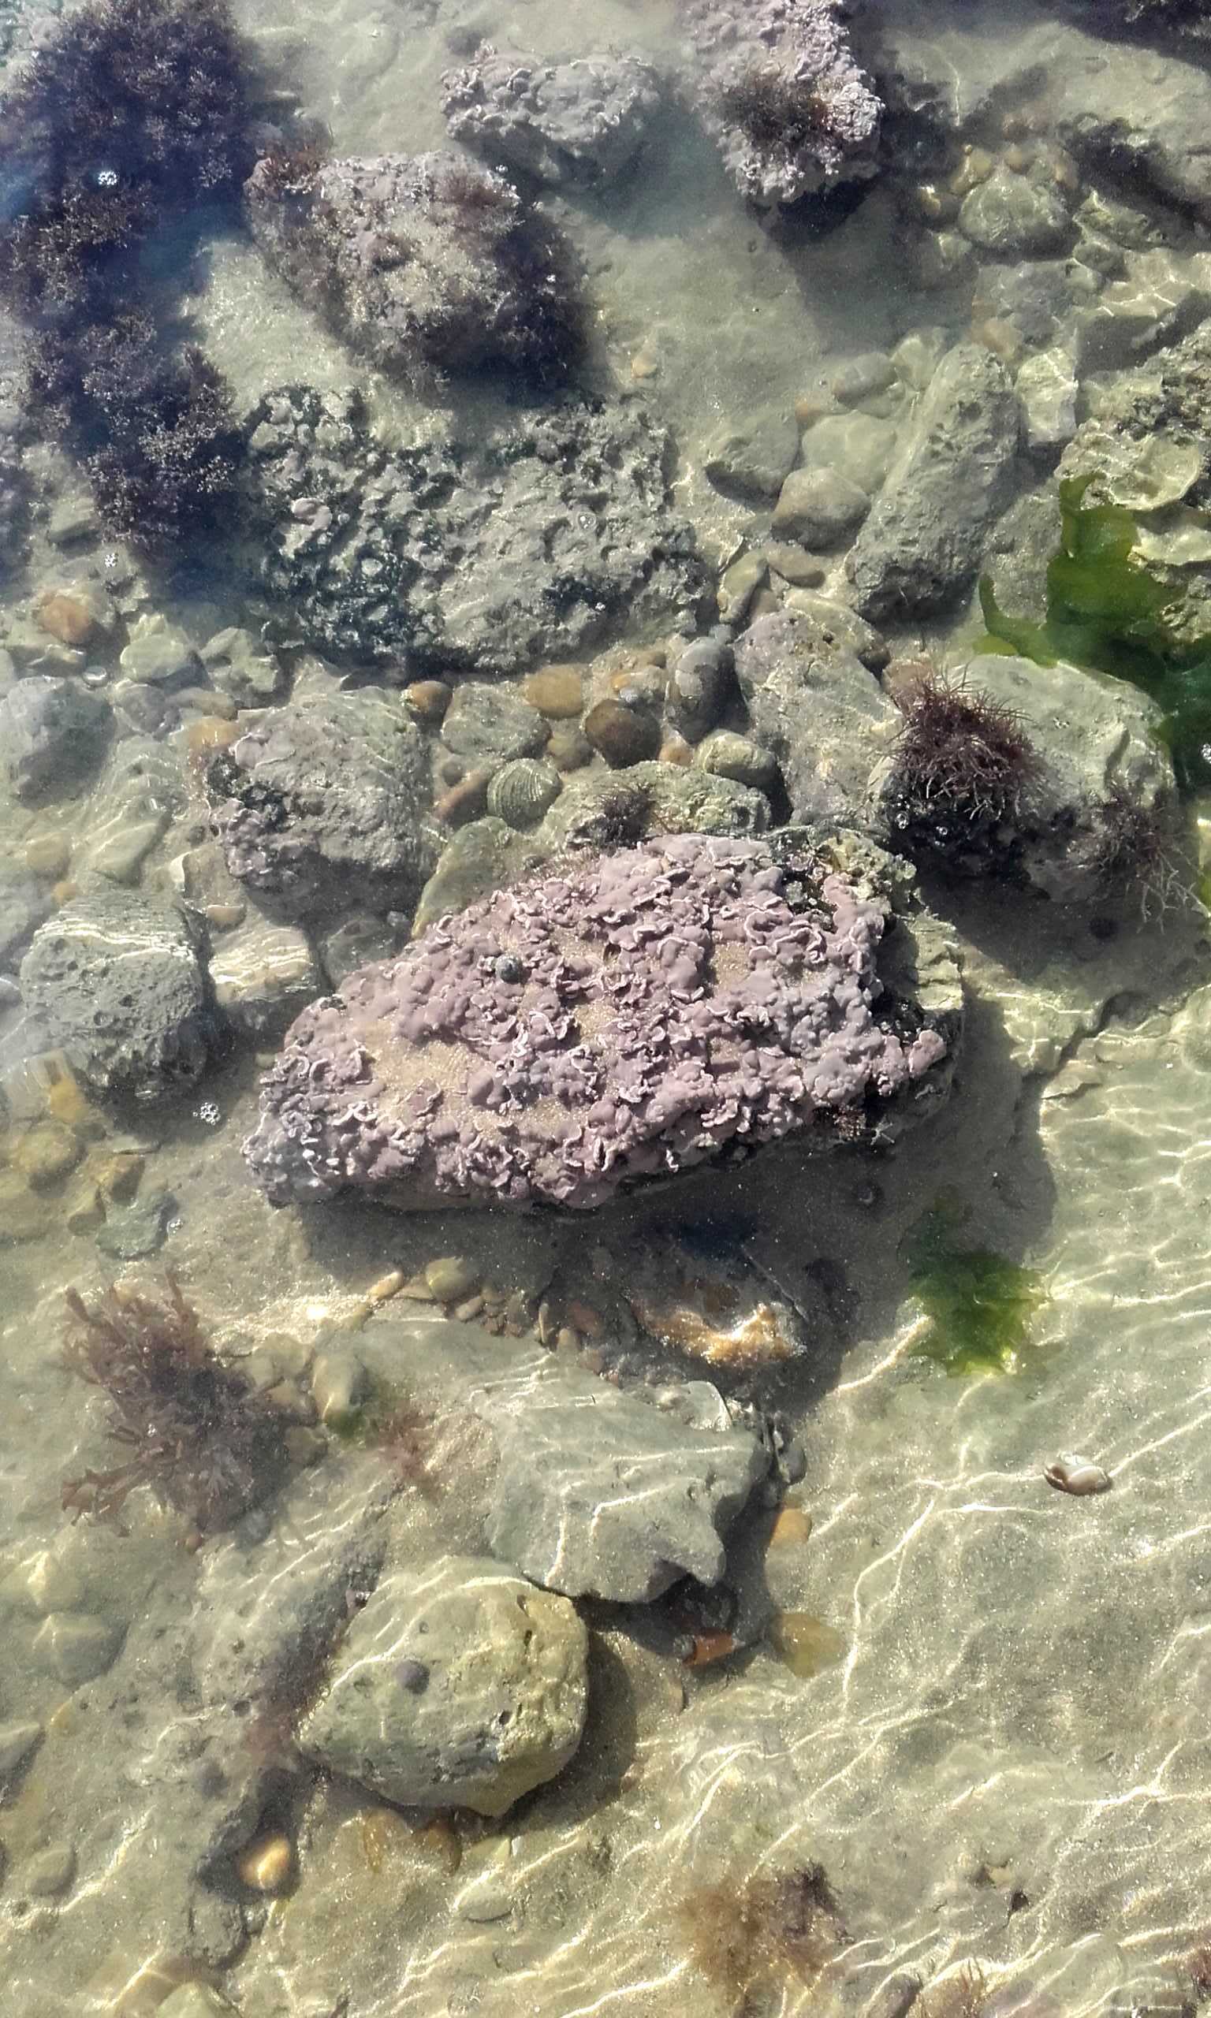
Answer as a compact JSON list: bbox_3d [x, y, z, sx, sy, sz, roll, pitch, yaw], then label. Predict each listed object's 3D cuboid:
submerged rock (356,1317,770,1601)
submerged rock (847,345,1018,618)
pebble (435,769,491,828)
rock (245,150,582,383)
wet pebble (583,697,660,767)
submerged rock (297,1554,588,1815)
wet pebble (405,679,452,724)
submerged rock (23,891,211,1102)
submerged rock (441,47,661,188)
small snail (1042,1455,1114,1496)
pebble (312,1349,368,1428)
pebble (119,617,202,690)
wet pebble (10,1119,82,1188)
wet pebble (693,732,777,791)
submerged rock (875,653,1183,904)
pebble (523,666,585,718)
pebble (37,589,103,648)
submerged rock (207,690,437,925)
[{"bbox_3d":[-0.024,0.237,0.897,0.232,0.073,0.131,20,64,10],"label":"submerged rock"},{"bbox_3d":[0.256,-0.401,1.290,0.092,0.069,0.261,19,67,8],"label":"submerged rock"},{"bbox_3d":[-0.095,-0.139,1.111,0.029,0.028,0.048,41,69,19],"label":"pebble"},{"bbox_3d":[-0.152,-0.604,1.357,0.262,0.110,0.145,25,68,11],"label":"rock"},{"bbox_3d":[0.011,-0.186,1.131,0.052,0.037,0.050,13,63,7],"label":"wet pebble"},{"bbox_3d":[-0.087,0.379,0.945,0.148,0.066,0.117,-12,67,-5],"label":"submerged rock"},{"bbox_3d":[-0.121,-0.210,1.151,0.033,0.024,0.032,0,62,0],"label":"wet pebble"},{"bbox_3d":[-0.317,-0.011,1.115,0.114,0.072,0.126,-5,66,-2],"label":"submerged rock"},{"bbox_3d":[-0.045,-0.775,1.451,0.186,0.079,0.094,8,66,4],"label":"submerged rock"},{"bbox_3d":[0.284,0.281,1.014,0.037,0.018,0.018,13,67,6],"label":"small snail"},{"bbox_3d":[-0.163,0.231,1.034,0.030,0.022,0.043,6,66,3],"label":"pebble"},{"bbox_3d":[-0.307,-0.246,1.163,0.056,0.038,0.055,0,62,0],"label":"pebble"},{"bbox_3d":[-0.329,0.085,0.992,0.042,0.028,0.041,0,62,0],"label":"wet pebble"},{"bbox_3d":[0.085,-0.163,1.107,0.056,0.033,0.038,18,63,9],"label":"wet pebble"},{"bbox_3d":[0.267,-0.146,1.063,0.185,0.120,0.169,13,63,7],"label":"submerged rock"},{"bbox_3d":[-0.038,-0.233,1.240,0.043,0.023,0.035,9,66,4],"label":"pebble"},{"bbox_3d":[-0.375,-0.274,1.181,0.046,0.032,0.044,9,62,5],"label":"pebble"},{"bbox_3d":[-0.185,-0.140,1.159,0.152,0.095,0.166,-2,66,-1],"label":"submerged rock"}]

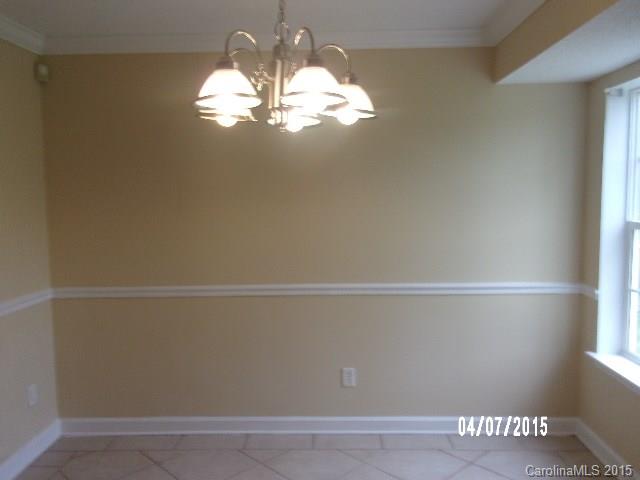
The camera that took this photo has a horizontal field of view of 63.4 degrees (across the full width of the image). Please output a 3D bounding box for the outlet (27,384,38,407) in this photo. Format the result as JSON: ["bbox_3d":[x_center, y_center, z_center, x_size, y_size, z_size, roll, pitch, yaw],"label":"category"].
[{"bbox_3d":[-1.670,0.904,3.021,0.008,0.115,0.072,-1,4,1],"label":"outlet"}]

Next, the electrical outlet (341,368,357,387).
[{"bbox_3d":[0.182,0.860,3.241,0.073,0.115,0.008,-1,4,1],"label":"electrical outlet"}]

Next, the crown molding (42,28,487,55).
[{"bbox_3d":[-0.345,-1.179,3.069,2.700,0.086,0.086,-1,4,1],"label":"crown molding"}]

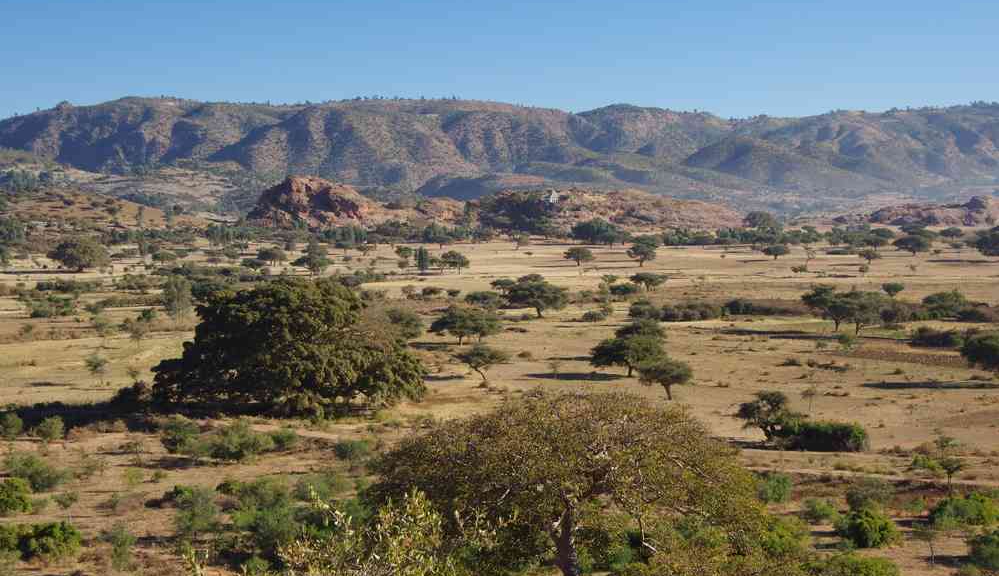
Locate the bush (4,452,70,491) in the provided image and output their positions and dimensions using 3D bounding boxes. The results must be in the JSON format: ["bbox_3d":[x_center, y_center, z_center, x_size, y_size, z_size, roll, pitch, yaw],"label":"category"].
[{"bbox_3d":[-38.345,14.904,147.394,5.480,3.260,4.320,0,3,0],"label":"bush"}]

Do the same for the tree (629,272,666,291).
[{"bbox_3d":[34.953,-1.484,419.408,8.980,4.630,8.080,0,3,0],"label":"tree"}]

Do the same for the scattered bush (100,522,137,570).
[{"bbox_3d":[-25.053,16.751,116.776,2.370,3.100,2.110,0,3,0],"label":"scattered bush"}]

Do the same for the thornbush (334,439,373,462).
[{"bbox_3d":[-14.244,15.854,173.259,3.710,2.150,3.520,0,3,-5],"label":"thornbush"}]

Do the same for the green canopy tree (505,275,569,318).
[{"bbox_3d":[7.400,1.700,355.180,12.800,8.400,12.160,0,3,1],"label":"green canopy tree"}]

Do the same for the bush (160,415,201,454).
[{"bbox_3d":[-32.168,14.727,178.525,4.220,3.820,4.010,-1,3,-10],"label":"bush"}]

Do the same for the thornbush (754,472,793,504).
[{"bbox_3d":[23.234,17.002,150.589,3.220,2.540,3.060,1,3,9],"label":"thornbush"}]

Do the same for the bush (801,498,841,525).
[{"bbox_3d":[22.890,15.830,126.580,2.710,1.640,2.570,0,3,0],"label":"bush"}]

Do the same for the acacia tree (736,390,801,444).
[{"bbox_3d":[28.042,13.292,185.132,6.670,5.420,6.340,0,3,9],"label":"acacia tree"}]

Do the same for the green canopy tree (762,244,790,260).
[{"bbox_3d":[96.155,-12.455,618.701,9.060,5.400,8.610,1,3,9],"label":"green canopy tree"}]

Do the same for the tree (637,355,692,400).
[{"bbox_3d":[20.530,11.136,220.965,6.970,5.470,6.620,0,3,5],"label":"tree"}]

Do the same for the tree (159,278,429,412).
[{"bbox_3d":[-23.250,5.980,196.260,30.340,14.300,27.300,0,3,0],"label":"tree"}]

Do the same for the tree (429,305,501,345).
[{"bbox_3d":[-5.520,5.840,279.970,11.360,6.160,9.650,0,3,0],"label":"tree"}]

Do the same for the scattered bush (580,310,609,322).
[{"bbox_3d":[18.564,5.374,347.026,5.470,2.340,5.200,0,3,3],"label":"scattered bush"}]

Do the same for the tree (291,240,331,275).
[{"bbox_3d":[-52.279,-8.378,493.844,10.570,9.820,8.990,0,3,0],"label":"tree"}]

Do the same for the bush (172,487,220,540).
[{"bbox_3d":[-20.830,15.260,122.000,3.300,3.240,3.130,0,3,0],"label":"bush"}]

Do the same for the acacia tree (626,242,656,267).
[{"bbox_3d":[47.740,-11.180,596.840,10.090,8.250,9.580,0,3,0],"label":"acacia tree"}]

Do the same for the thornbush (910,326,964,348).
[{"bbox_3d":[68.620,7.440,278.140,8.150,3.140,5.700,0,3,0],"label":"thornbush"}]

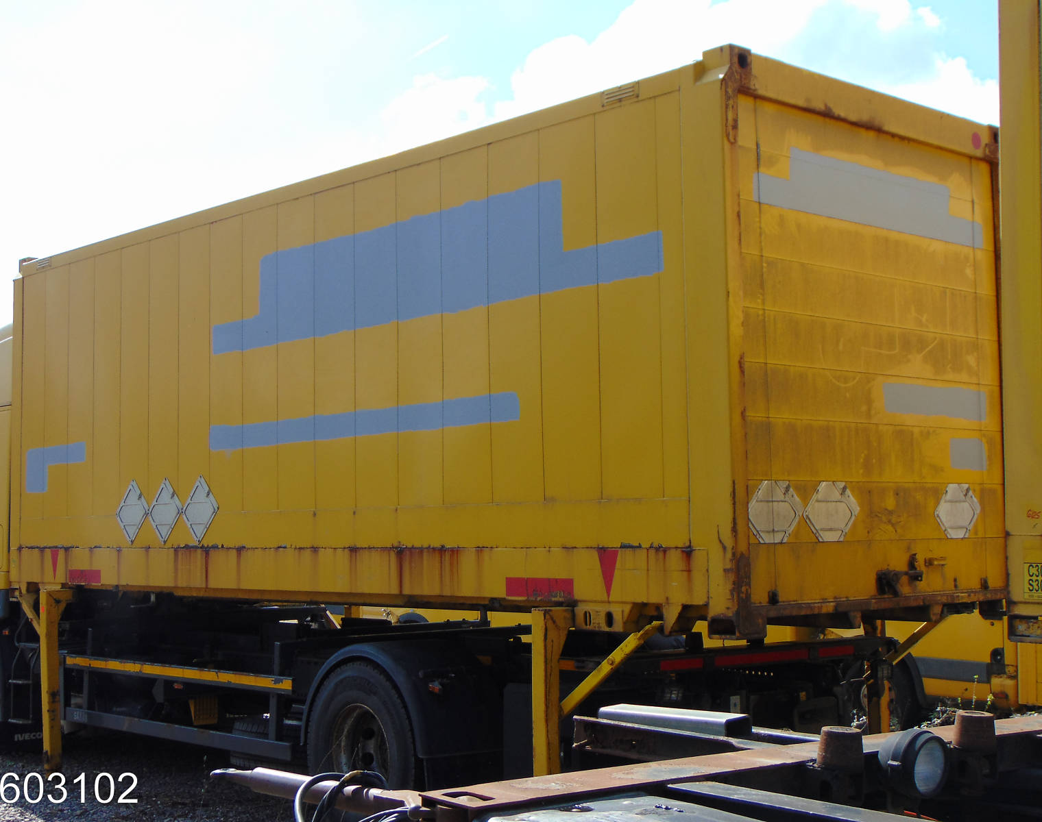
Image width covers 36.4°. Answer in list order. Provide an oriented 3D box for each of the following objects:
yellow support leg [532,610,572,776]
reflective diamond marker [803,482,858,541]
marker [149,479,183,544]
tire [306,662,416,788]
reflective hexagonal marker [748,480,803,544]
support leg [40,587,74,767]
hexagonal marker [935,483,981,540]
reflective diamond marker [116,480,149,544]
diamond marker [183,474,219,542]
[{"bbox_3d":[0.178,1.706,8.093,0.210,1.390,0.100,3,-6,-42],"label":"yellow support leg"},{"bbox_3d":[1.508,0.486,7.642,0.445,0.291,0.020,3,-6,-42],"label":"reflective diamond marker"},{"bbox_3d":[-2.424,0.682,10.796,0.020,0.450,0.450,3,-6,-42],"label":"marker"},{"bbox_3d":[-0.847,1.971,9.283,0.300,1.020,1.020,3,-6,-42],"label":"tire"},{"bbox_3d":[1.183,0.469,7.346,0.430,0.296,0.020,3,-6,-42],"label":"reflective hexagonal marker"},{"bbox_3d":[-3.574,2.072,12.185,0.210,1.370,0.110,3,-6,-42],"label":"support leg"},{"bbox_3d":[2.322,0.531,8.385,0.429,0.287,0.020,3,-6,-42],"label":"hexagonal marker"},{"bbox_3d":[-2.734,0.712,11.134,0.020,0.452,0.455,3,-6,-42],"label":"reflective diamond marker"},{"bbox_3d":[-2.122,0.648,10.466,0.020,0.445,0.450,3,-6,-42],"label":"diamond marker"}]

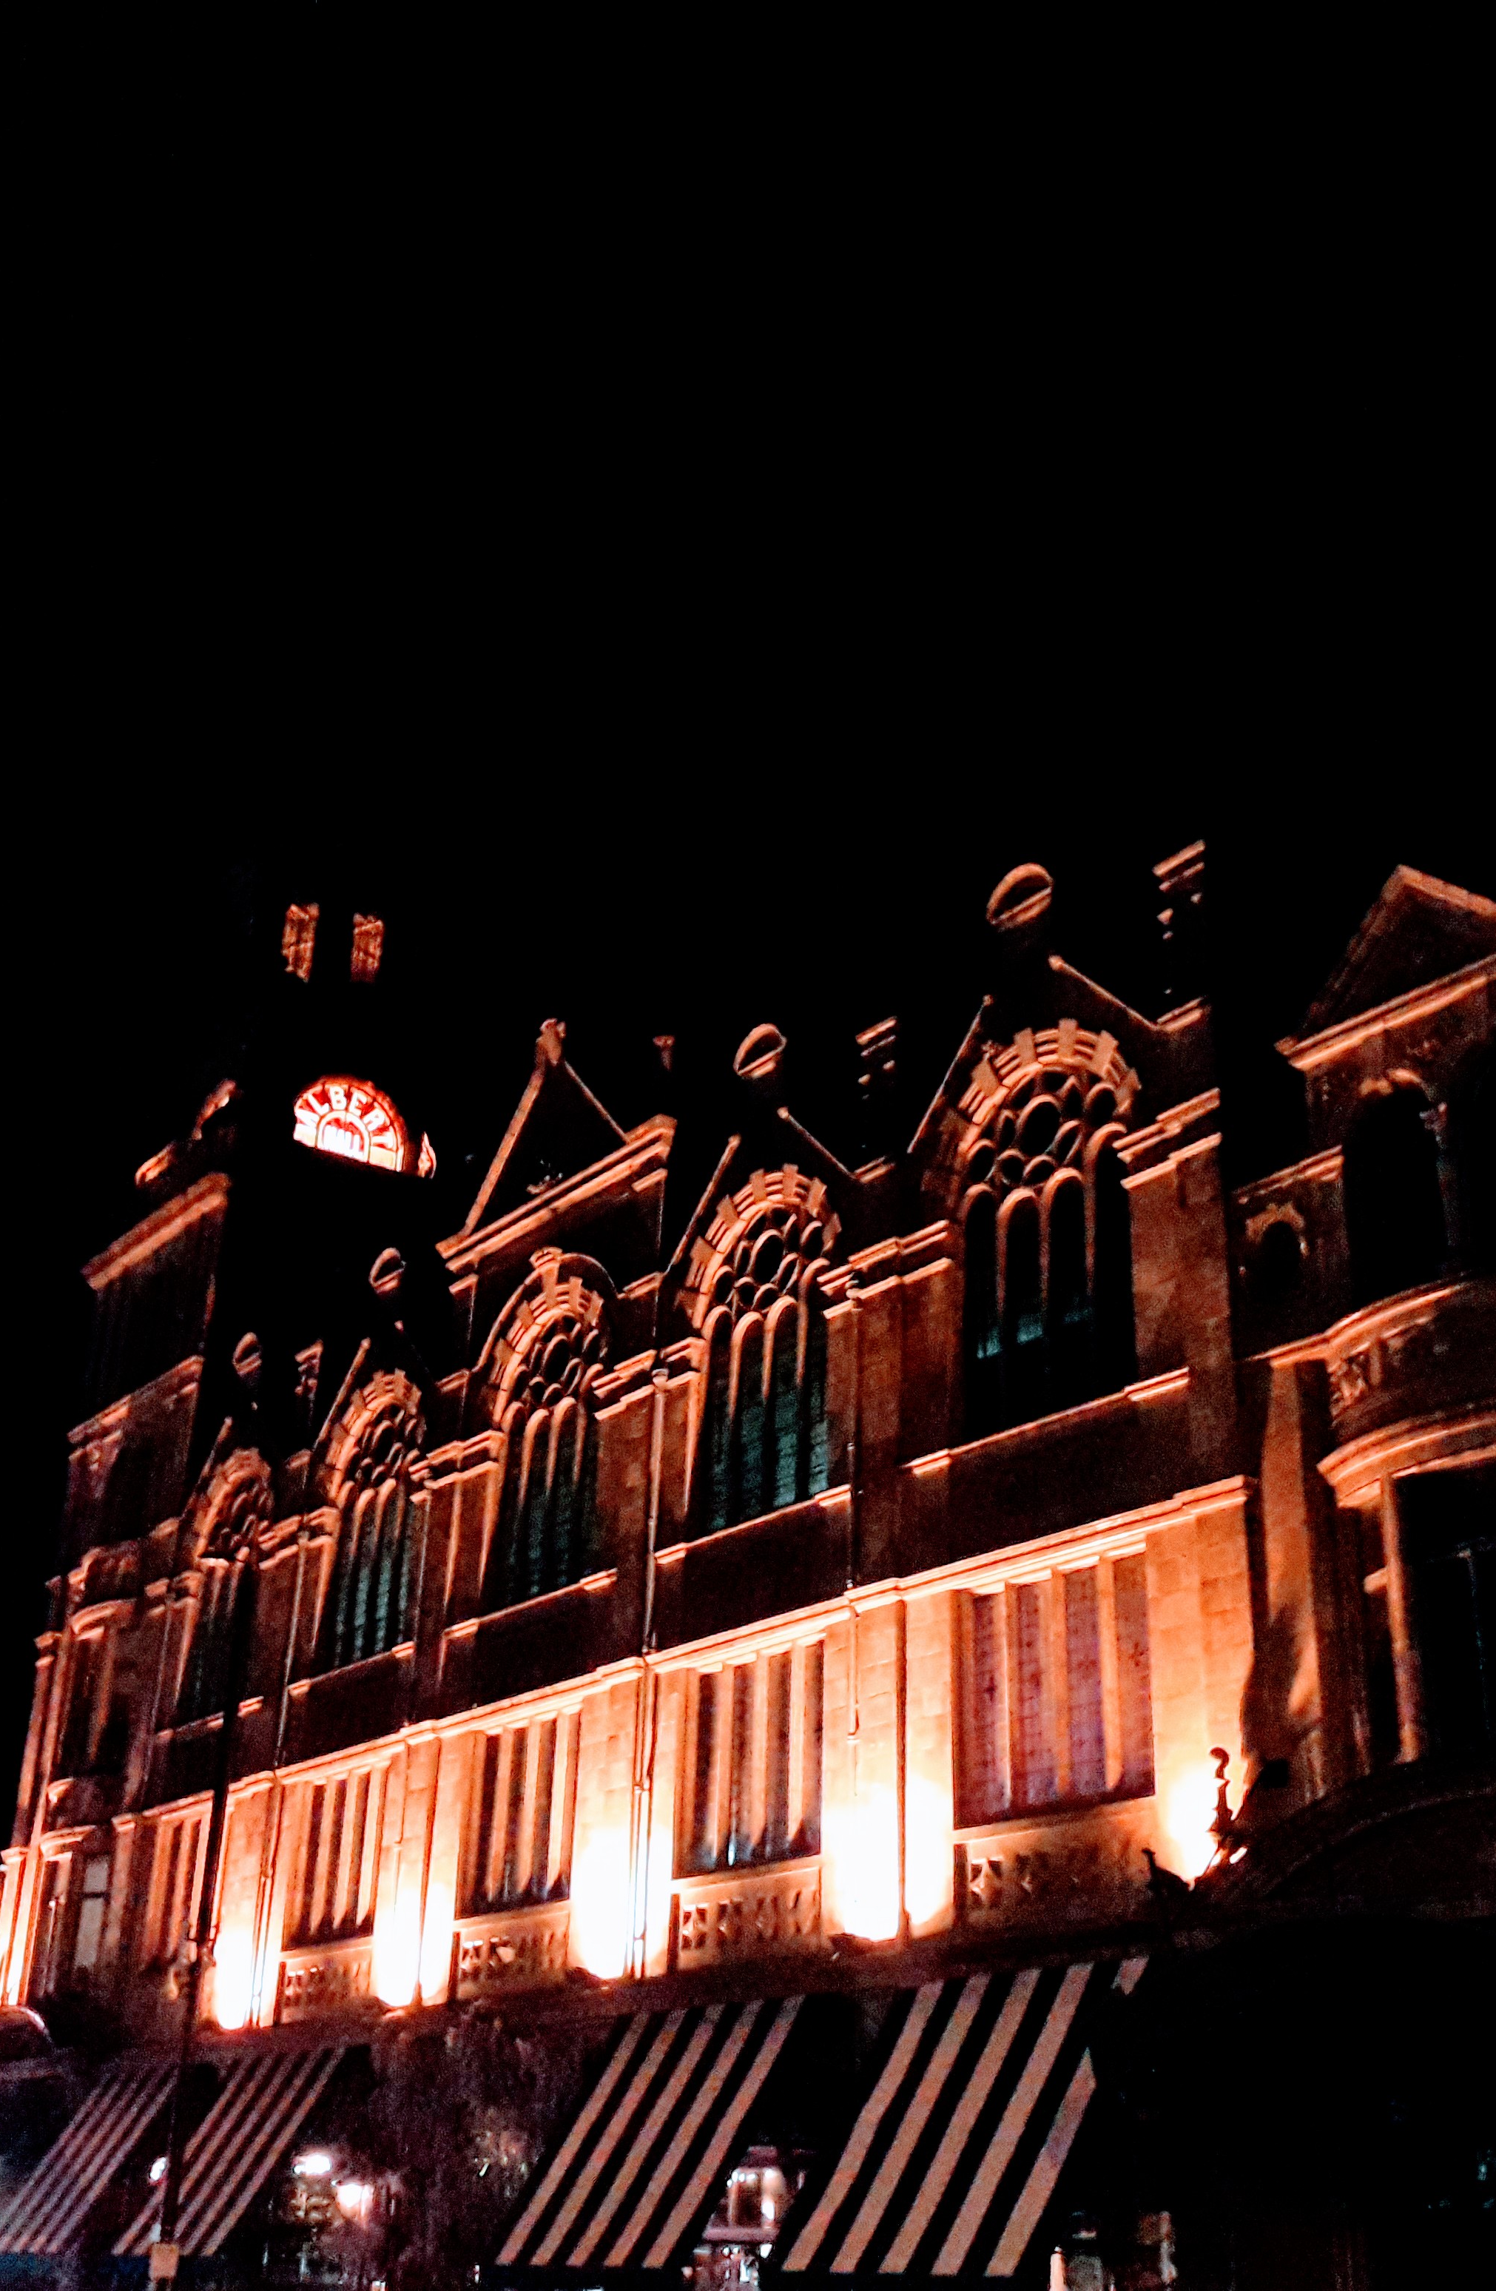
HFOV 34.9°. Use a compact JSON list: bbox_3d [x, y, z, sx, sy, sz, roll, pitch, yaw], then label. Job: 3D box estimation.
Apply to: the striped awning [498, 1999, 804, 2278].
[{"bbox_3d":[-1.091,10.850,26.137,1.740,2.871,3.393,20,-31,-32],"label":"striped awning"}]

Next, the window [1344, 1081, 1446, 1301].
[{"bbox_3d":[6.314,0.530,23.102,0.261,2.305,1.027,20,-31,-32],"label":"window"}]

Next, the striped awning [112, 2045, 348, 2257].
[{"bbox_3d":[-7.320,14.236,33.561,1.740,2.871,3.393,20,-31,-32],"label":"striped awning"}]

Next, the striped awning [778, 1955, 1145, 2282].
[{"bbox_3d":[2.051,9.143,22.394,1.740,2.871,3.393,20,-31,-32],"label":"striped awning"}]

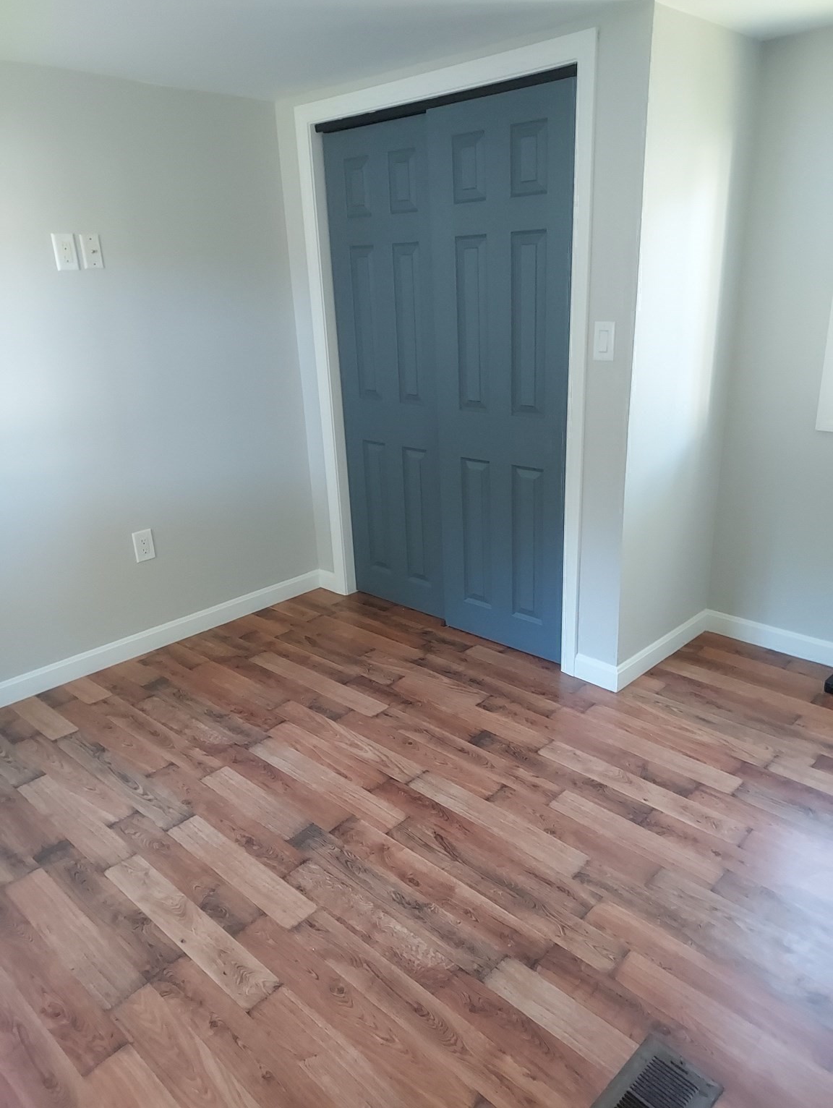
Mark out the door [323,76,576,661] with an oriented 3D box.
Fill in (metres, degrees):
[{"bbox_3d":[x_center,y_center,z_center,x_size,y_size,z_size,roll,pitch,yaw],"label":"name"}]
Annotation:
[{"bbox_3d":[0.114,-0.633,3.052,1.210,1.985,0.080,15,27,40],"label":"door"}]

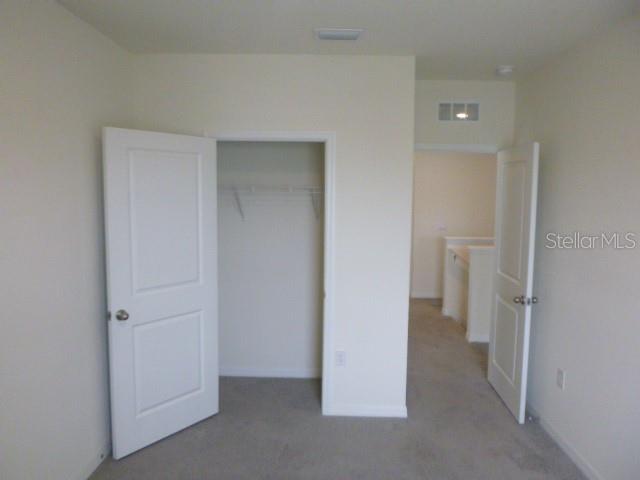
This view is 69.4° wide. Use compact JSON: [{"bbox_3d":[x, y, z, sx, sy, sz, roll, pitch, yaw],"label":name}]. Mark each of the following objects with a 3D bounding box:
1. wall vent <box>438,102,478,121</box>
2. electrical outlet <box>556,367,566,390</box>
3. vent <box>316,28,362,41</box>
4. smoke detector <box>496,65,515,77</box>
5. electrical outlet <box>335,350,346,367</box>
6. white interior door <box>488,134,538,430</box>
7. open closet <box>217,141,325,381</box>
[{"bbox_3d":[1.208,-1.119,4.024,0.375,0.172,0.020,0,5,0],"label":"wall vent"},{"bbox_3d":[1.672,0.968,3.212,0.015,0.118,0.074,0,5,0],"label":"electrical outlet"},{"bbox_3d":[0.116,-1.266,2.863,0.300,0.020,0.205,0,5,0],"label":"vent"},{"bbox_3d":[1.411,-1.292,3.540,0.135,0.046,0.135,0,6,0],"label":"smoke detector"},{"bbox_3d":[0.158,0.898,3.486,0.073,0.117,0.015,0,5,0],"label":"electrical outlet"},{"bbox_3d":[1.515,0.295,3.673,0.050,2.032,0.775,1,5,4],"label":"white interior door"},{"bbox_3d":[-0.366,0.275,3.801,0.800,2.060,0.721,0,5,0],"label":"open closet"}]

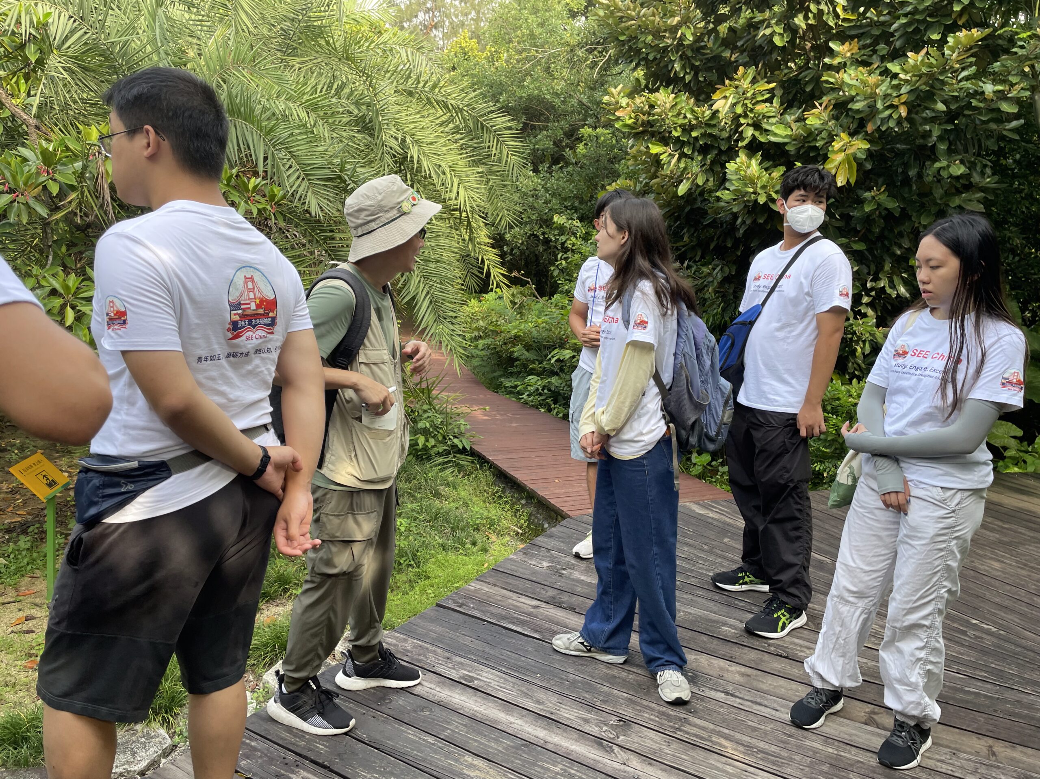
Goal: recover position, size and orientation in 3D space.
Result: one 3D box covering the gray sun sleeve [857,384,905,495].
[{"bbox_3d":[1.074,0.102,2.311,0.159,0.352,0.219,-8,17,-37],"label":"gray sun sleeve"}]

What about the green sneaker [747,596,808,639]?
[{"bbox_3d":[1.051,0.922,3.186,0.308,0.113,0.108,-3,14,-31],"label":"green sneaker"}]

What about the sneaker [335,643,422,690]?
[{"bbox_3d":[-0.469,0.918,2.608,0.288,0.120,0.105,3,12,-6],"label":"sneaker"}]

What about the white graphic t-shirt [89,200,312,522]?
[{"bbox_3d":[-0.678,-0.061,1.705,0.300,0.670,0.470,11,14,29],"label":"white graphic t-shirt"}]

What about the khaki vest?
[{"bbox_3d":[-0.459,-0.028,2.285,0.290,0.670,0.420,8,15,20],"label":"khaki vest"}]

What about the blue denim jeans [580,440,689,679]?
[{"bbox_3d":[0.401,0.544,2.668,0.355,0.910,0.365,-1,14,-14],"label":"blue denim jeans"}]

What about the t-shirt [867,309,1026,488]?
[{"bbox_3d":[1.288,0.016,2.393,0.270,0.560,0.440,-4,15,-36],"label":"t-shirt"}]

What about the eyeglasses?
[{"bbox_3d":[-0.630,-0.429,1.377,0.142,0.048,0.140,-1,12,17],"label":"eyeglasses"}]

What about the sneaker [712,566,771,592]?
[{"bbox_3d":[0.993,0.819,3.428,0.285,0.110,0.105,4,14,3],"label":"sneaker"}]

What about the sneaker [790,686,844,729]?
[{"bbox_3d":[0.995,1.025,2.589,0.262,0.110,0.098,-9,18,-39],"label":"sneaker"}]

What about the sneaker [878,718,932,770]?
[{"bbox_3d":[1.223,1.091,2.465,0.267,0.107,0.100,-6,16,-42],"label":"sneaker"}]

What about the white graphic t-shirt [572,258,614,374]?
[{"bbox_3d":[0.457,-0.356,3.740,0.440,0.580,0.260,10,13,22],"label":"white graphic t-shirt"}]

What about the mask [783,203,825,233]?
[{"bbox_3d":[1.022,-0.614,2.803,0.145,0.115,0.090,3,14,2],"label":"mask"}]

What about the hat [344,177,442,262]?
[{"bbox_3d":[-0.364,-0.489,2.223,0.295,0.165,0.285,-22,13,1],"label":"hat"}]

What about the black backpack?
[{"bbox_3d":[-0.574,-0.072,2.335,0.330,0.520,0.310,7,12,13],"label":"black backpack"}]

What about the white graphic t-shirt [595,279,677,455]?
[{"bbox_3d":[0.380,-0.083,2.508,0.270,0.620,0.440,-2,14,-17],"label":"white graphic t-shirt"}]

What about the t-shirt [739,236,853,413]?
[{"bbox_3d":[1.053,-0.245,2.986,0.290,0.700,0.540,-3,15,-23],"label":"t-shirt"}]

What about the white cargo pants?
[{"bbox_3d":[1.177,0.592,2.496,0.310,0.880,0.420,-6,16,-40],"label":"white cargo pants"}]

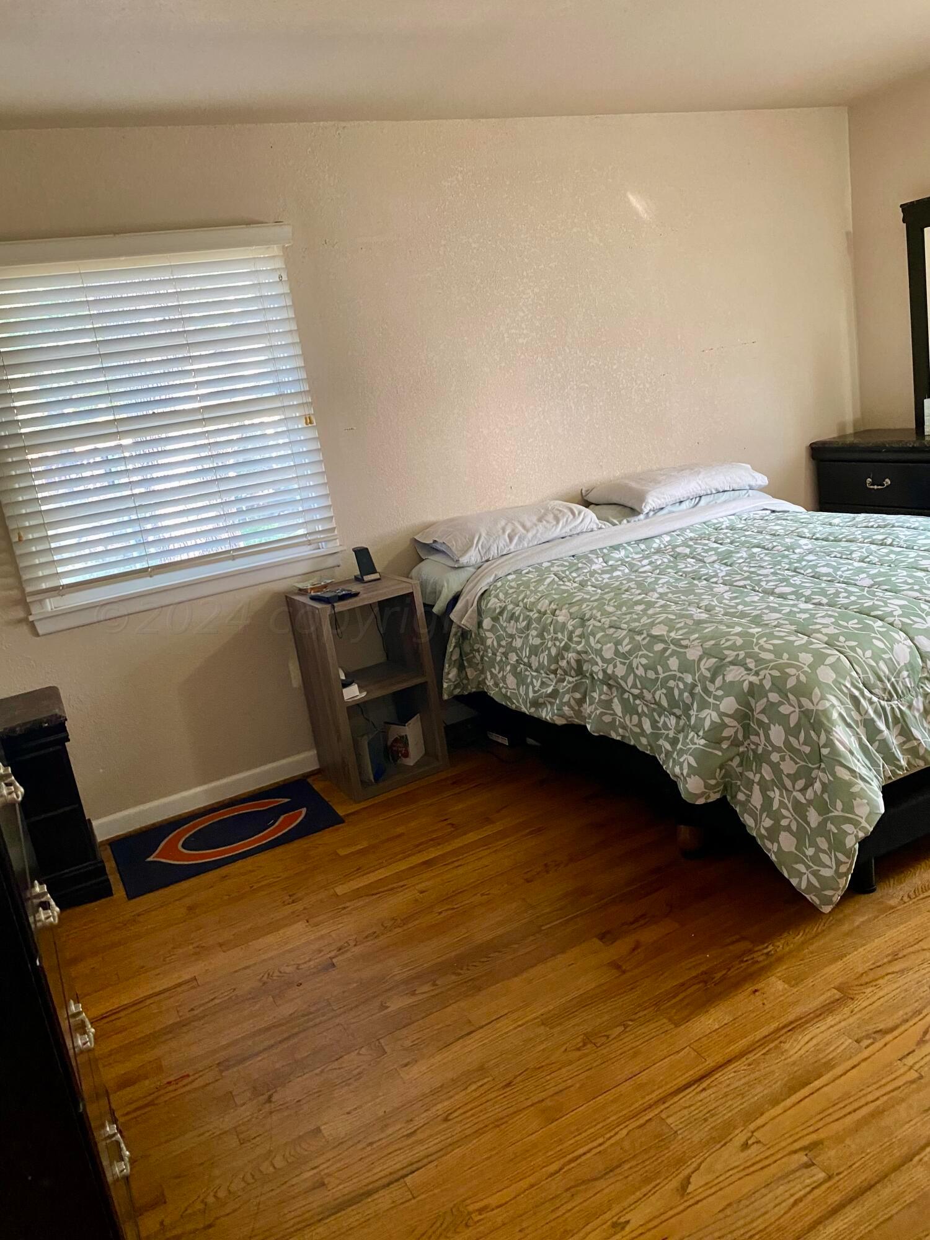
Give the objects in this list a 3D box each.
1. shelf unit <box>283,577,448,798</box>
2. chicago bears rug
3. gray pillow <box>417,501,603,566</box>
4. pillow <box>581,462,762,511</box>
[{"bbox_3d":[-0.381,0.239,3.660,0.402,0.748,0.396,-16,16,-26],"label":"shelf unit"},{"bbox_3d":[-0.870,0.771,3.385,0.755,0.010,0.510,-16,15,-25],"label":"chicago bears rug"},{"bbox_3d":[0.175,-0.368,3.772,0.690,0.135,0.460,-16,19,-25],"label":"gray pillow"},{"bbox_3d":[0.951,-0.604,4.162,0.710,0.130,0.460,-16,18,-25],"label":"pillow"}]

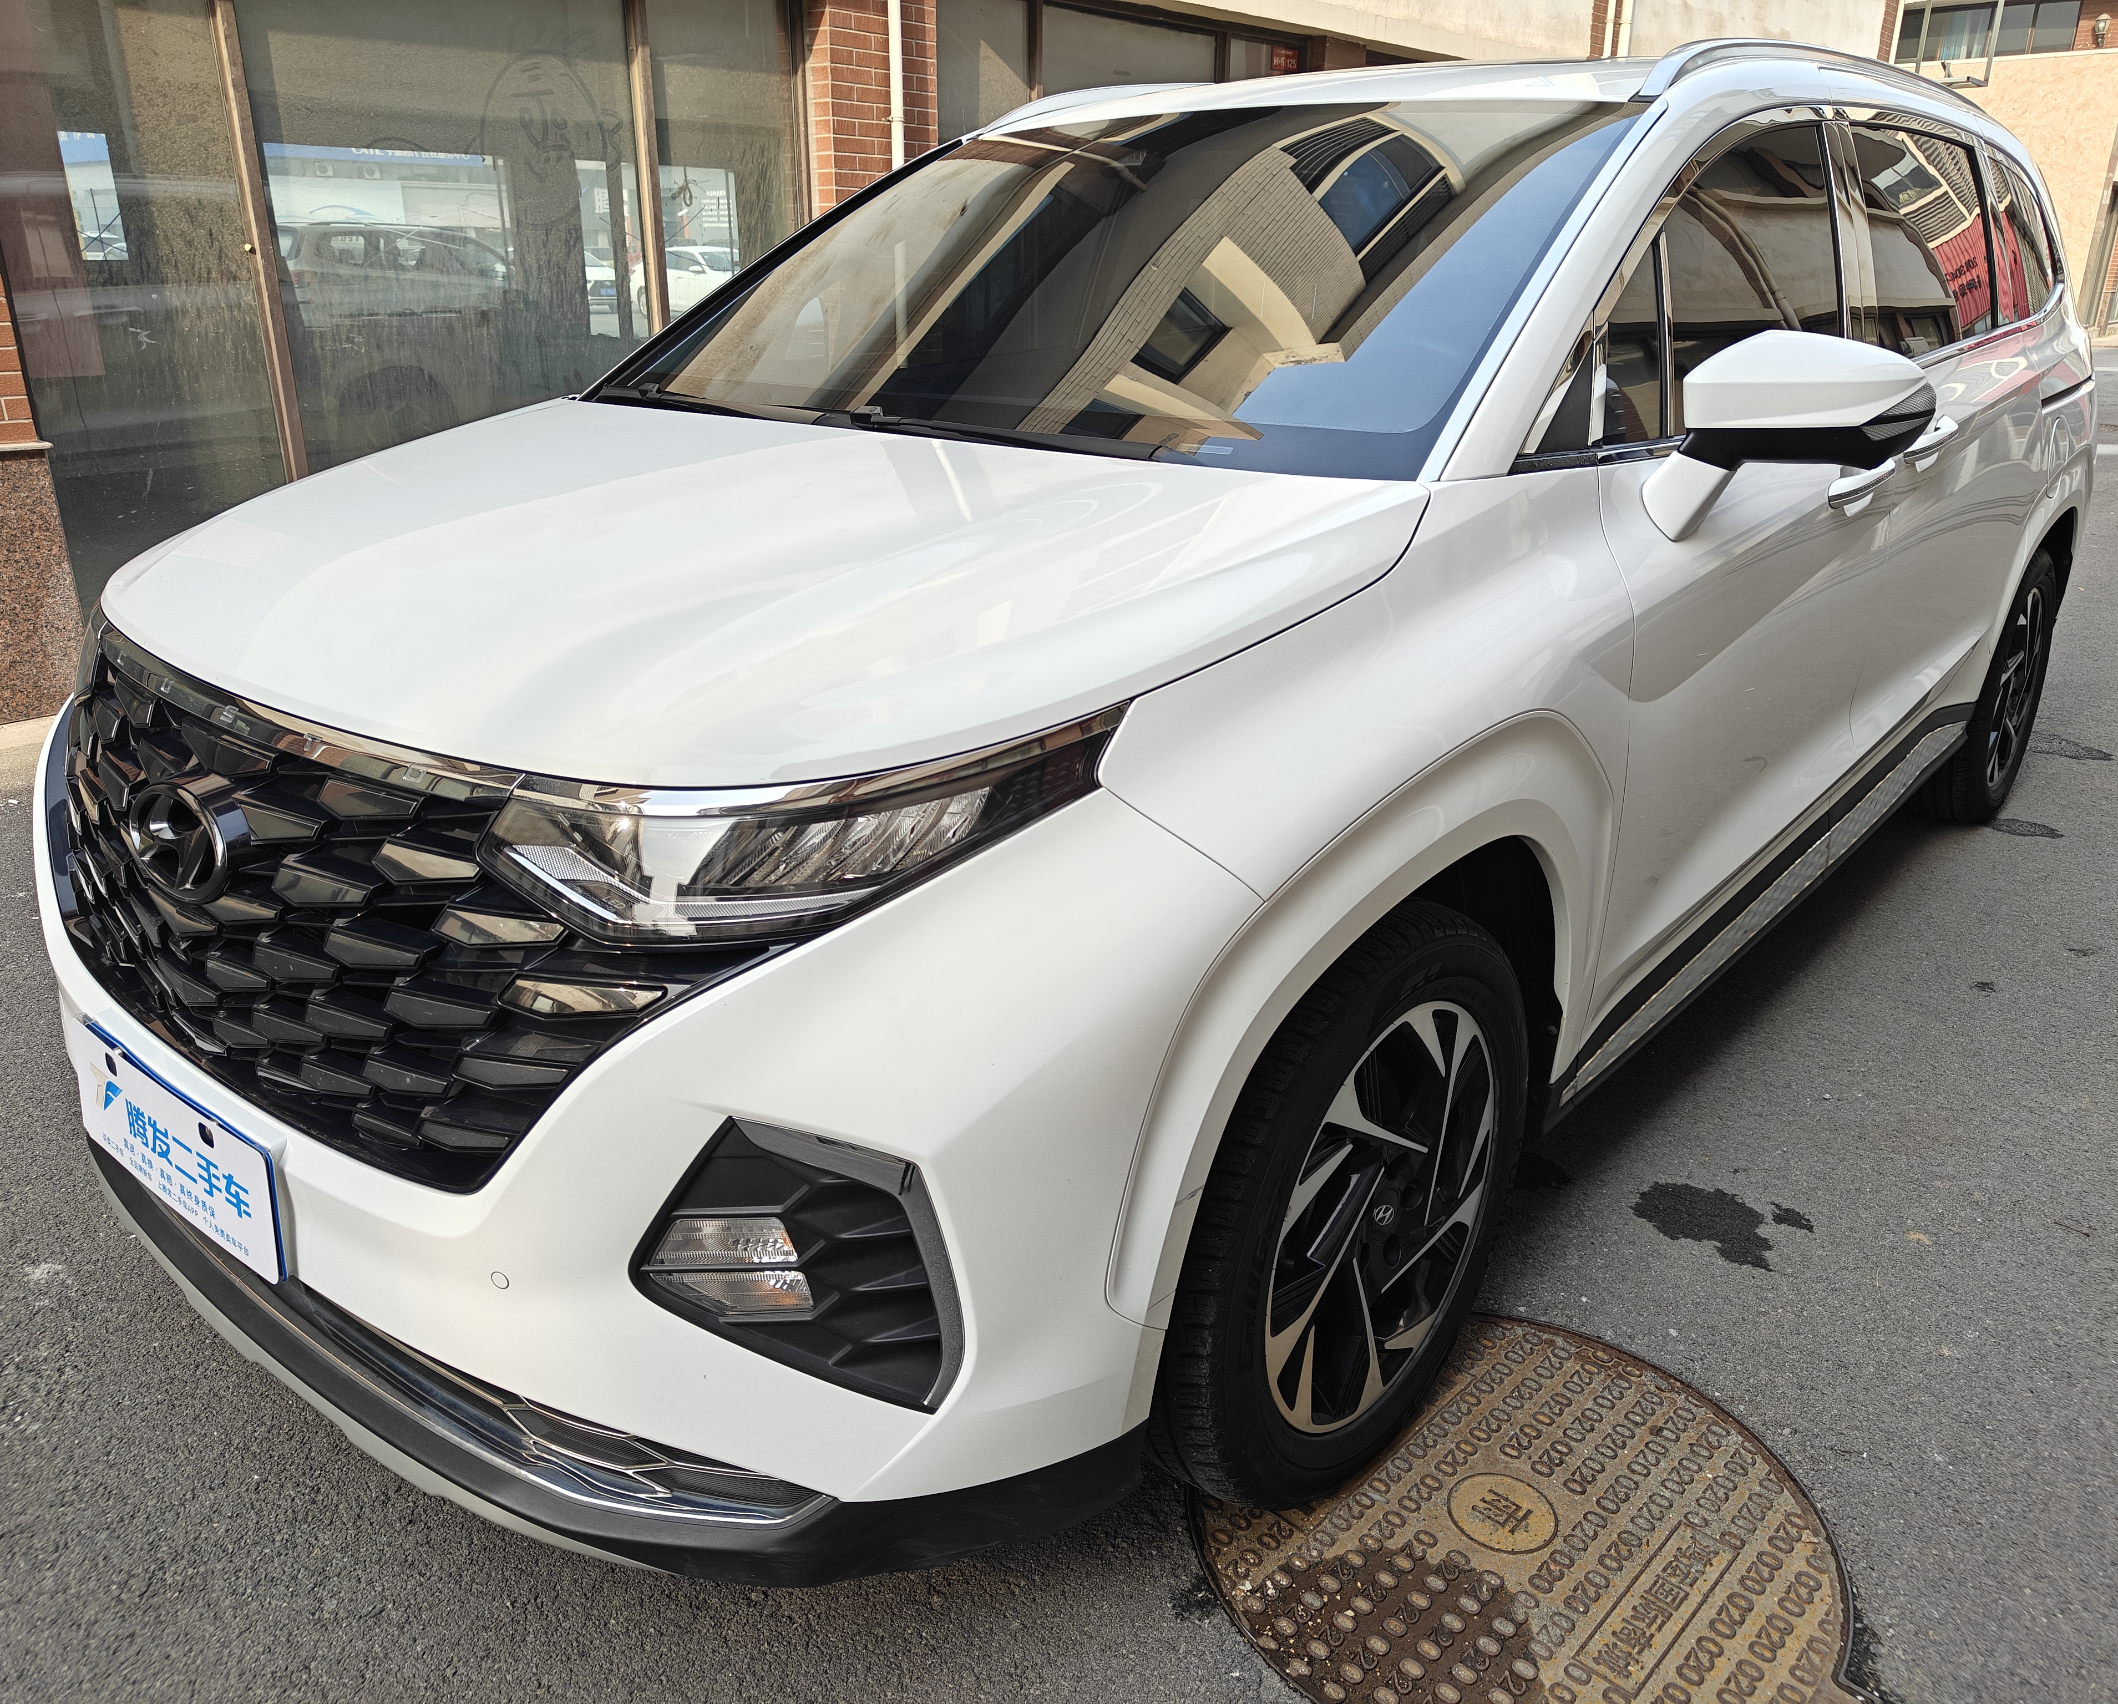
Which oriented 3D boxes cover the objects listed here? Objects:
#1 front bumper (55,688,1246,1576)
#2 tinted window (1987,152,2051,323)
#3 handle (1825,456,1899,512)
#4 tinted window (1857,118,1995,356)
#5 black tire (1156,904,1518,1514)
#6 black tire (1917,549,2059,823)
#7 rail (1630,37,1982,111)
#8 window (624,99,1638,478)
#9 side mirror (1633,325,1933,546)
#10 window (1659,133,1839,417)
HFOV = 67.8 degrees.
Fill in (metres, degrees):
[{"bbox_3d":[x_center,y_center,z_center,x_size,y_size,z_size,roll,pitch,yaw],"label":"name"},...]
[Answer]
[{"bbox_3d":[-0.699,0.161,1.770,1.840,0.730,0.600,17,26,38],"label":"front bumper"},{"bbox_3d":[2.124,-1.336,3.464,0.060,0.350,0.700,-3,14,40],"label":"tinted window"},{"bbox_3d":[1.230,-0.559,2.400,0.060,0.060,0.310,17,26,38],"label":"handle"},{"bbox_3d":[1.590,-1.108,2.870,0.060,0.390,0.880,-3,13,43],"label":"tinted window"},{"bbox_3d":[0.282,0.372,1.808,0.235,0.700,0.710,17,26,38],"label":"black tire"},{"bbox_3d":[2.284,-0.439,3.969,0.235,0.700,0.705,17,26,38],"label":"black tire"},{"bbox_3d":[1.468,-1.361,2.860,0.080,0.130,2.080,17,26,38],"label":"rail"},{"bbox_3d":[-0.003,-0.857,2.253,1.520,0.140,1.030,17,53,38],"label":"window"},{"bbox_3d":[0.825,-0.472,1.797,0.280,0.235,0.200,17,26,38],"label":"side mirror"},{"bbox_3d":[0.961,-0.825,2.188,0.060,0.410,0.800,-3,13,43],"label":"window"}]

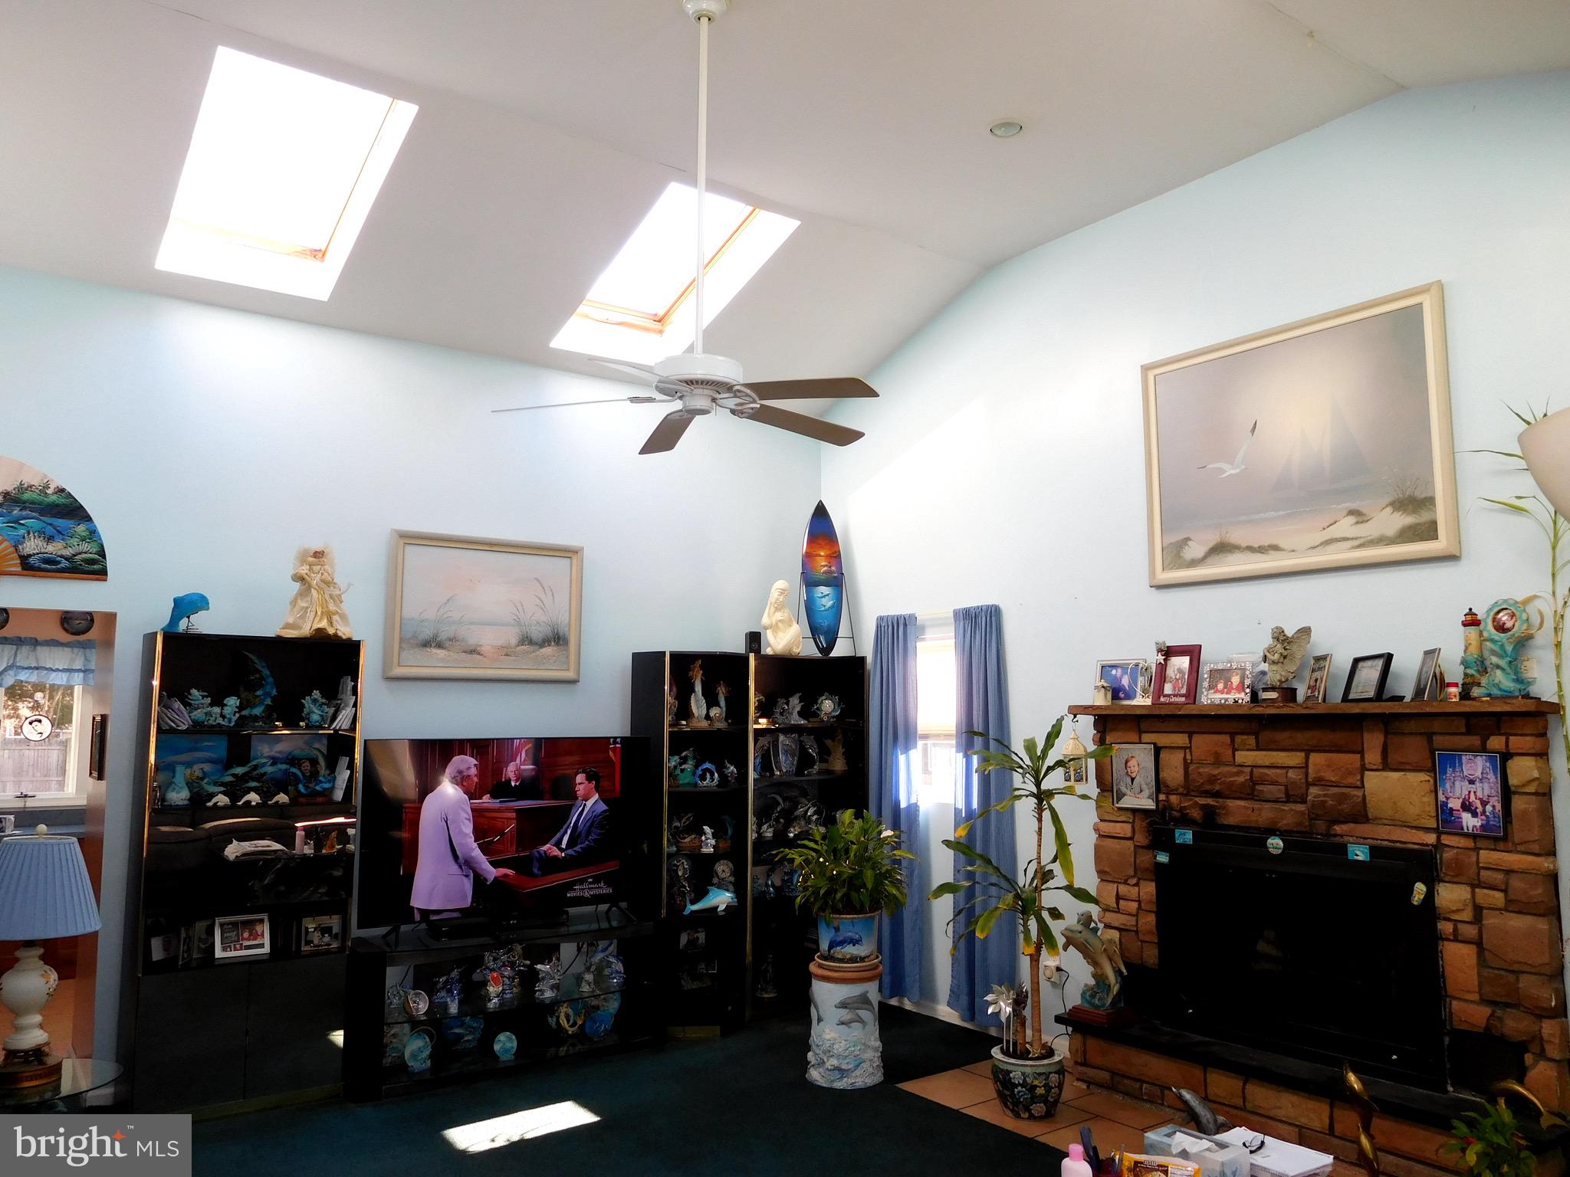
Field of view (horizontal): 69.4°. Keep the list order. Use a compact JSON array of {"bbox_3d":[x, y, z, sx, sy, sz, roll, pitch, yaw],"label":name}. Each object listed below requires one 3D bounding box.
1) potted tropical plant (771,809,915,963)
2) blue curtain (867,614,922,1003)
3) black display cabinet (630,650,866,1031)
[{"bbox_3d":[0.246,1.312,5.105,0.616,0.632,0.562,-1,-6,3],"label":"potted tropical plant"},{"bbox_3d":[0.626,1.194,6.318,0.081,2.079,0.335,5,-8,-38],"label":"blue curtain"},{"bbox_3d":[-0.185,1.351,6.323,1.290,1.952,0.430,4,-8,-36],"label":"black display cabinet"}]

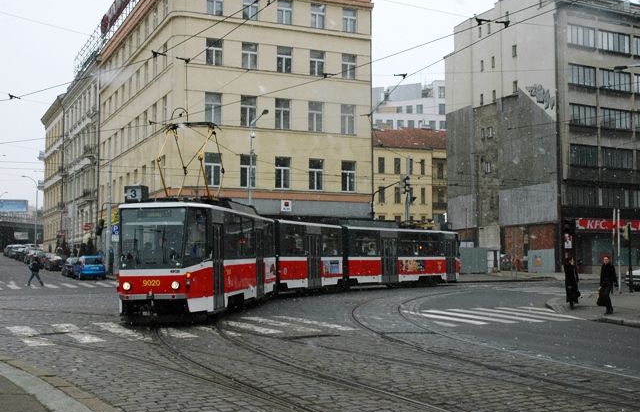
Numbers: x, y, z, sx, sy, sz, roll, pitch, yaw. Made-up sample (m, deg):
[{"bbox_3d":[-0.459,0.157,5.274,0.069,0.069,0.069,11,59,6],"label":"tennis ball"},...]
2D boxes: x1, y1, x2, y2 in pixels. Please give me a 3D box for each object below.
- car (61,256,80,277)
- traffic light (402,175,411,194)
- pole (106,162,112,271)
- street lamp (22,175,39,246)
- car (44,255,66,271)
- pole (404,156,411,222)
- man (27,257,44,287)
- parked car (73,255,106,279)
[{"bbox_3d":[-17.756,4.421,56.304,1.720,1.430,4.250,2,-3,-26],"label":"car"},{"bbox_3d":[4.905,-1.229,43.679,0.450,1.030,0.360,1,-4,-18],"label":"traffic light"},{"bbox_3d":[-14.940,0.805,54.072,0.280,7.960,0.280,0,-4,0],"label":"pole"},{"bbox_3d":[-36.758,1.413,96.781,1.800,10.600,0.320,2,-4,-26],"label":"street lamp"},{"bbox_3d":[-22.452,4.772,65.779,1.760,1.460,4.400,2,-3,-26],"label":"car"},{"bbox_3d":[5.455,0.863,47.046,0.270,8.000,0.270,0,-4,0],"label":"pole"},{"bbox_3d":[-16.665,3.871,44.846,0.800,1.700,0.500,2,-4,-26],"label":"man"},{"bbox_3d":[-15.636,4.144,51.837,1.600,1.570,3.700,2,-3,-26],"label":"parked car"}]

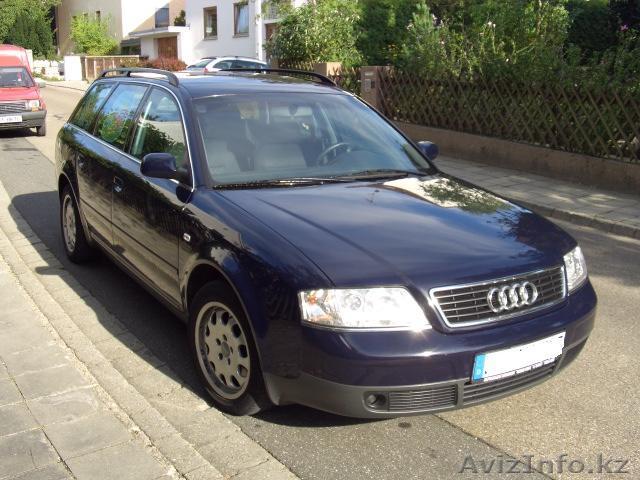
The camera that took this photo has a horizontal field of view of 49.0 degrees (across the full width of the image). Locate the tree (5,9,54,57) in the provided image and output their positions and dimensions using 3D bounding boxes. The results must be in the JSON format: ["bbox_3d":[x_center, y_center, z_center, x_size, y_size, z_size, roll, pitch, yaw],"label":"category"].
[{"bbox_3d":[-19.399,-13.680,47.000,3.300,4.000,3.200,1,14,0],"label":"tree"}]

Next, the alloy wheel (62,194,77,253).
[{"bbox_3d":[-1.856,-0.130,5.449,0.180,0.450,0.450,-8,17,-32],"label":"alloy wheel"}]

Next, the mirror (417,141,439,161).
[{"bbox_3d":[0.692,-0.563,4.467,0.220,0.145,0.140,-8,17,-32],"label":"mirror"}]

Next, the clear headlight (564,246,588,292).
[{"bbox_3d":[1.198,0.130,3.257,0.160,0.165,0.470,12,18,36],"label":"clear headlight"}]

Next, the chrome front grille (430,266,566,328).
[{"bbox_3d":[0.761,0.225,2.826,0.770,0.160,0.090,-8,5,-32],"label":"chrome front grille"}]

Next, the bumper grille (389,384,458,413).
[{"bbox_3d":[0.399,0.610,2.697,0.280,0.085,0.050,-2,15,-14],"label":"bumper grille"}]

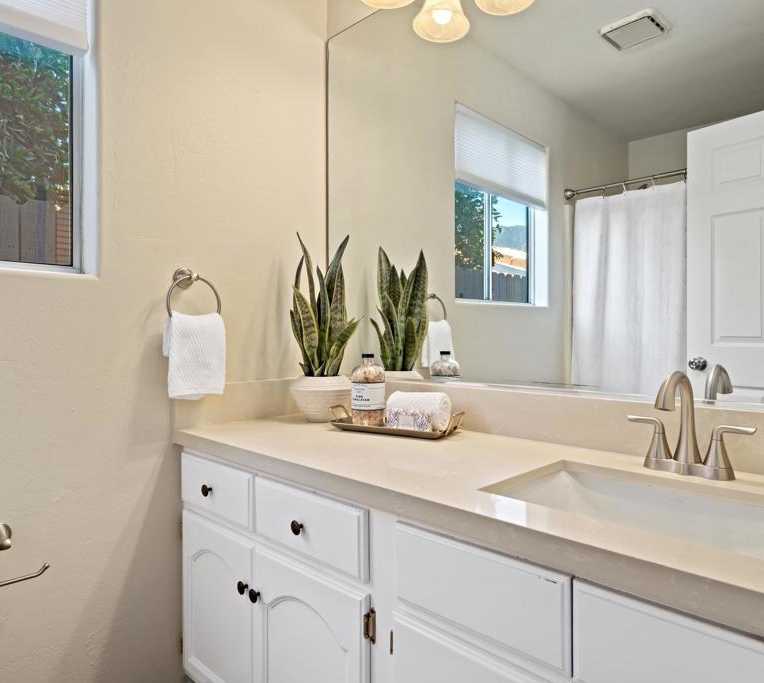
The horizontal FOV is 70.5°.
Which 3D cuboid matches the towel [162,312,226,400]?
[{"bbox_3d":[-0.523,0.041,1.502,0.072,0.240,0.169,1,1,45],"label":"towel"}]

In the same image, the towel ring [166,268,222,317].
[{"bbox_3d":[-0.532,-0.116,1.507,0.083,0.181,0.158,1,1,45],"label":"towel ring"}]

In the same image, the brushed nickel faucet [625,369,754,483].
[{"bbox_3d":[0.537,0.152,0.983,0.219,0.195,0.175,1,1,45],"label":"brushed nickel faucet"}]

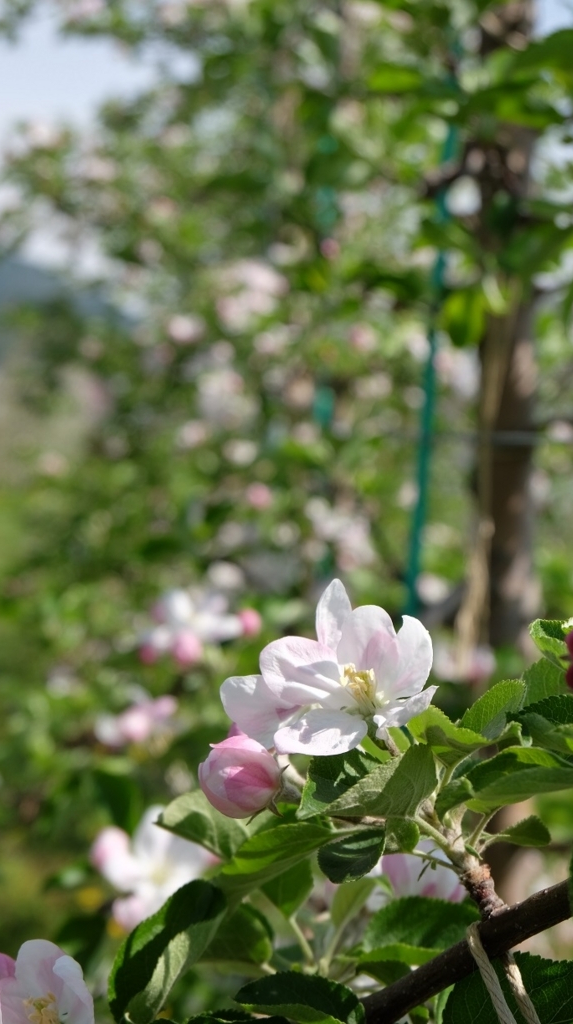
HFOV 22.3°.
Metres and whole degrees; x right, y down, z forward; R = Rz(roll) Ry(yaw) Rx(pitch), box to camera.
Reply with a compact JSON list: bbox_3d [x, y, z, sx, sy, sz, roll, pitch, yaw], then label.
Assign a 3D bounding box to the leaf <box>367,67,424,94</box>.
[{"bbox_3d":[0.106,-0.416,1.400,0.056,0.025,0.035,0,4,0],"label":"leaf"}]

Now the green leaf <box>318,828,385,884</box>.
[{"bbox_3d":[0.016,0.087,0.368,0.014,0.018,0.007,37,-11,24],"label":"green leaf"}]

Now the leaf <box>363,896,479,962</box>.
[{"bbox_3d":[0.041,0.128,0.445,0.036,0.019,0.024,0,4,0],"label":"leaf"}]

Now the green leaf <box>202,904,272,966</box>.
[{"bbox_3d":[-0.015,0.118,0.405,0.022,0.010,0.018,10,50,9],"label":"green leaf"}]

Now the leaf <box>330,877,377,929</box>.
[{"bbox_3d":[0.019,0.112,0.415,0.011,0.018,0.008,34,-8,45],"label":"leaf"}]

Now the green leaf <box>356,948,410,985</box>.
[{"bbox_3d":[0.029,0.136,0.435,0.016,0.010,0.014,0,4,0],"label":"green leaf"}]

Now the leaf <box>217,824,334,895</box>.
[{"bbox_3d":[-0.003,0.095,0.398,0.032,0.019,0.020,0,4,0],"label":"leaf"}]

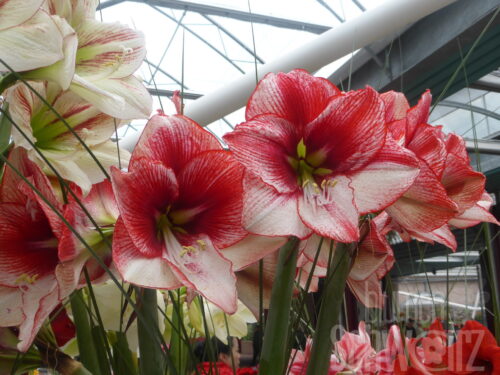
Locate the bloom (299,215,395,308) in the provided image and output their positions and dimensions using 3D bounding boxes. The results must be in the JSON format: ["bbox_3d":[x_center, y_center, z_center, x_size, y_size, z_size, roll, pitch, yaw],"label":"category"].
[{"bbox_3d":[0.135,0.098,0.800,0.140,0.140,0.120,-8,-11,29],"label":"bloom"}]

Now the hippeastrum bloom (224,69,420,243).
[{"bbox_3d":[0.069,-0.029,0.565,0.182,0.168,0.110,2,-7,-6],"label":"hippeastrum bloom"}]

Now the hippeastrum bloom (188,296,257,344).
[{"bbox_3d":[-0.053,0.237,1.080,0.140,0.125,0.105,4,-1,-15],"label":"hippeastrum bloom"}]

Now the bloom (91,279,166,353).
[{"bbox_3d":[-0.194,0.199,0.920,0.135,0.140,0.110,6,-2,-21],"label":"bloom"}]

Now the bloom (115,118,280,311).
[{"bbox_3d":[-0.056,0.027,0.575,0.165,0.185,0.115,7,-9,-23],"label":"bloom"}]

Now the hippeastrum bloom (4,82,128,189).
[{"bbox_3d":[-0.206,-0.057,0.650,0.105,0.135,0.140,-4,-14,45],"label":"hippeastrum bloom"}]

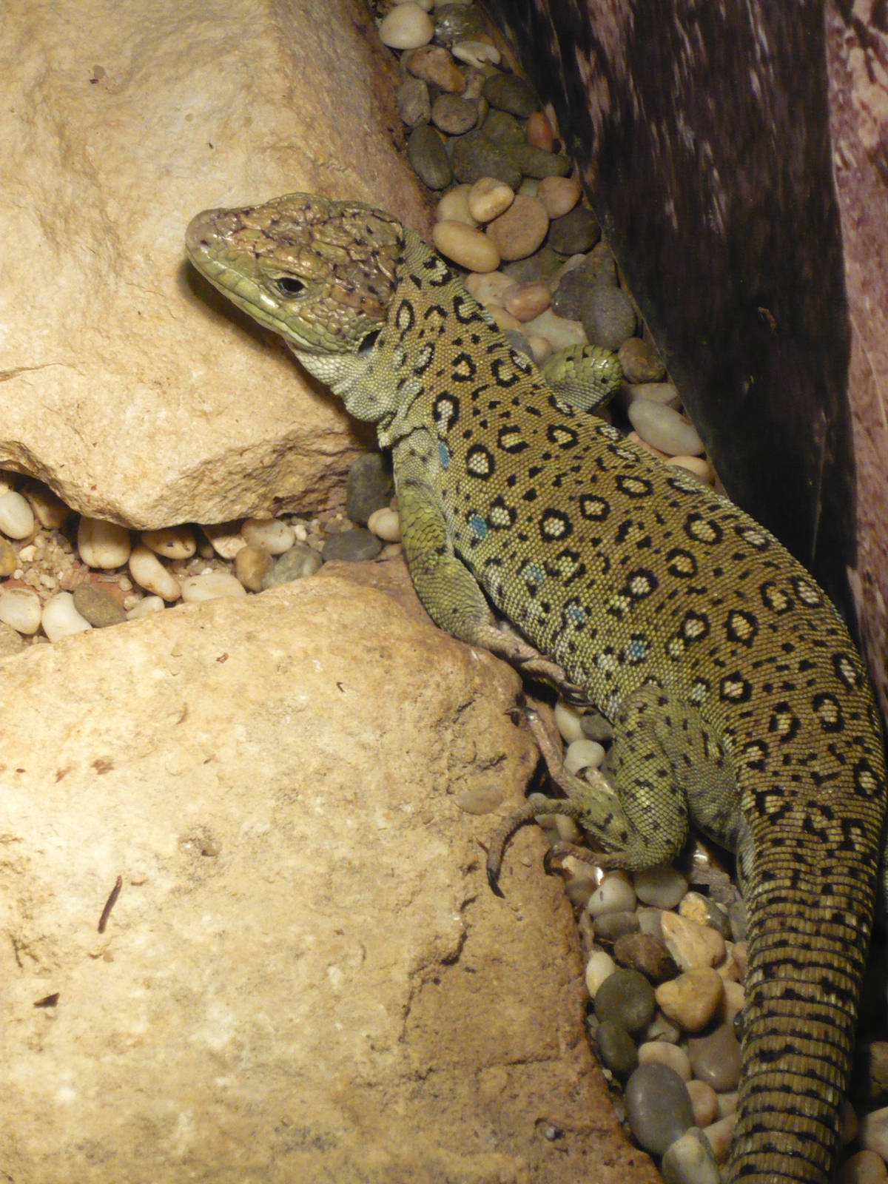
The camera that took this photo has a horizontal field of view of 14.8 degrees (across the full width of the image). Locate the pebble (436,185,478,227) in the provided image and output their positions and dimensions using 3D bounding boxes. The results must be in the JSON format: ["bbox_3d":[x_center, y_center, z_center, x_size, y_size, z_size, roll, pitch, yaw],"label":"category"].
[{"bbox_3d":[0.005,-0.118,1.054,0.014,0.009,0.019,7,50,12],"label":"pebble"}]

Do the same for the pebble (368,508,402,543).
[{"bbox_3d":[-0.015,-0.018,0.906,0.010,0.007,0.011,-26,53,-21],"label":"pebble"}]

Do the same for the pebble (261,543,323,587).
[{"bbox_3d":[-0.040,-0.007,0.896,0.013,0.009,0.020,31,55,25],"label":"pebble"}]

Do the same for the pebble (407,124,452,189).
[{"bbox_3d":[-0.004,-0.118,0.930,0.011,0.010,0.022,-13,51,-7],"label":"pebble"}]

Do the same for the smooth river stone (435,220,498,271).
[{"bbox_3d":[0.007,-0.103,1.015,0.013,0.010,0.025,-38,58,-25],"label":"smooth river stone"}]

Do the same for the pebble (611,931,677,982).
[{"bbox_3d":[0.050,0.091,0.855,0.019,0.008,0.011,30,58,25],"label":"pebble"}]

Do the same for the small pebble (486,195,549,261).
[{"bbox_3d":[0.022,-0.112,1.046,0.020,0.013,0.026,8,50,13],"label":"small pebble"}]

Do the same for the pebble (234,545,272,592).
[{"bbox_3d":[-0.047,-0.006,0.839,0.009,0.008,0.014,-9,50,-4],"label":"pebble"}]

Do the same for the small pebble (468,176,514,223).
[{"bbox_3d":[0.013,-0.105,0.911,0.011,0.009,0.015,23,55,21],"label":"small pebble"}]

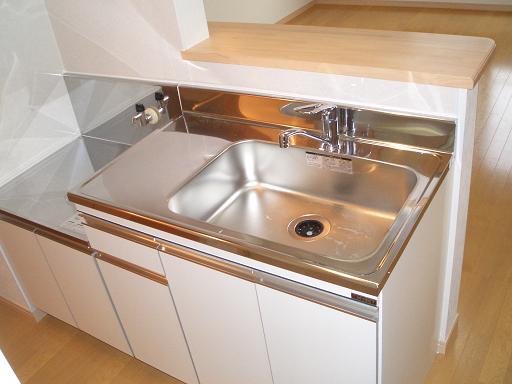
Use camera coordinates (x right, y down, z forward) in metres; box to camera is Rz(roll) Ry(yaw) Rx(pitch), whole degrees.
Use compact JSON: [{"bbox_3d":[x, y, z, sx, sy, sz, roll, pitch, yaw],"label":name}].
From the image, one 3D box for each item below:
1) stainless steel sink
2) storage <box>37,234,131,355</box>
[{"bbox_3d":[0.102,0.064,1.407,0.575,0.160,0.385,13,40,30],"label":"stainless steel sink"},{"bbox_3d":[-0.584,0.362,1.856,0.280,0.473,0.020,13,40,30],"label":"storage"}]

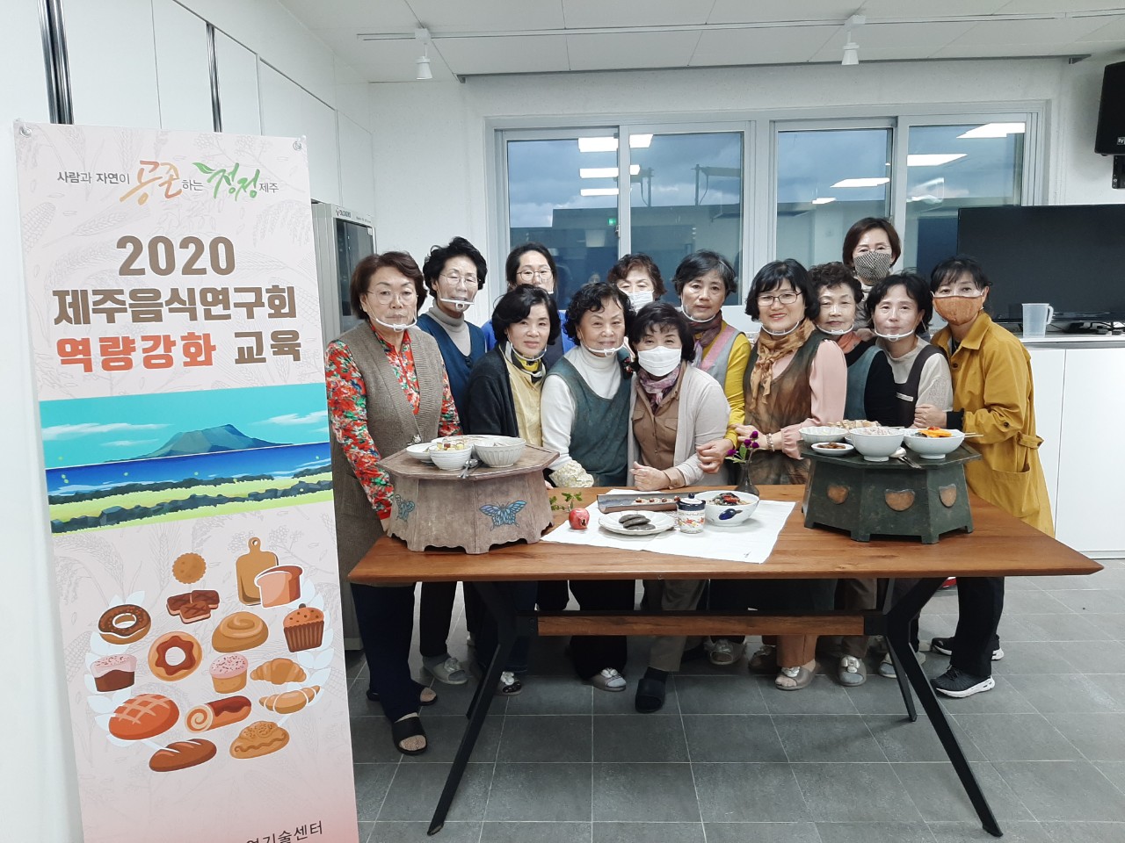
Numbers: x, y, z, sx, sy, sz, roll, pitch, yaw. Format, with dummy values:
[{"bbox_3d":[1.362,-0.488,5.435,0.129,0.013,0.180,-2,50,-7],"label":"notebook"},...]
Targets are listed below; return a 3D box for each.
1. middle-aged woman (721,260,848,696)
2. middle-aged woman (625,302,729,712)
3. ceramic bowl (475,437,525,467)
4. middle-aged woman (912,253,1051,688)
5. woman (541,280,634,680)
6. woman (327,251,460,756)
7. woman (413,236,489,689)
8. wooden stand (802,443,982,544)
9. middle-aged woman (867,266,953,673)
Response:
[{"bbox_3d":[0.803,0.193,3.057,0.440,1.540,0.370,5,10,38],"label":"middle-aged woman"},{"bbox_3d":[0.405,0.279,3.025,0.430,1.400,0.460,1,8,16],"label":"middle-aged woman"},{"bbox_3d":[-0.166,0.088,2.274,0.142,0.063,0.142,-2,8,0],"label":"ceramic bowl"},{"bbox_3d":[1.423,0.200,2.922,0.490,1.530,0.480,6,11,44],"label":"middle-aged woman"},{"bbox_3d":[0.109,0.235,3.102,0.410,1.480,0.340,-5,9,-21],"label":"woman"},{"bbox_3d":[-0.509,0.261,2.712,0.480,1.580,0.440,-6,9,-29],"label":"woman"},{"bbox_3d":[-0.421,0.154,3.163,0.410,1.650,0.340,-6,9,-30],"label":"woman"},{"bbox_3d":[0.920,0.185,2.429,0.465,0.212,0.465,0,8,12],"label":"wooden stand"},{"bbox_3d":[1.206,0.225,2.967,0.450,1.480,0.440,2,9,23],"label":"middle-aged woman"}]

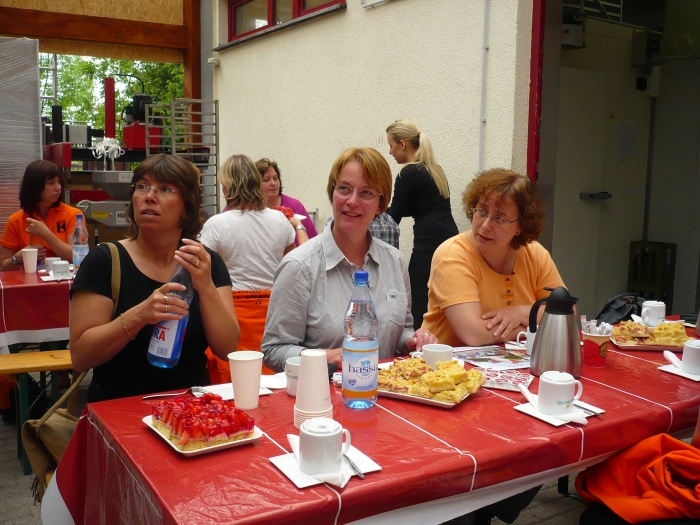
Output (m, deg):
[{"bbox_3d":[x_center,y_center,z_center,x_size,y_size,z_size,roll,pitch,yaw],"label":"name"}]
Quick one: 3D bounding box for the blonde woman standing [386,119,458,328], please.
[{"bbox_3d":[0.370,0.056,3.880,0.520,1.640,0.450,4,7,25],"label":"blonde woman standing"}]

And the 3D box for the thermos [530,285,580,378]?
[{"bbox_3d":[0.580,0.190,1.980,0.145,0.247,0.139,1,7,7],"label":"thermos"}]

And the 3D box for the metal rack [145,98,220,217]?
[{"bbox_3d":[-1.417,-0.402,6.079,0.420,1.900,0.640,-4,8,-30],"label":"metal rack"}]

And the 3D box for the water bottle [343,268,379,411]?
[{"bbox_3d":[0.029,0.184,1.684,0.086,0.326,0.086,1,7,0],"label":"water bottle"}]

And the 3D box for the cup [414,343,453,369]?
[{"bbox_3d":[0.227,0.277,1.945,0.110,0.084,0.082,2,7,7],"label":"cup"}]

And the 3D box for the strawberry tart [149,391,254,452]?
[{"bbox_3d":[-0.318,0.338,1.521,0.152,0.048,0.180,-4,9,-33],"label":"strawberry tart"}]

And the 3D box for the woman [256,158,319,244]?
[{"bbox_3d":[-0.461,0.076,4.355,0.540,1.400,0.600,-3,8,-23],"label":"woman"}]

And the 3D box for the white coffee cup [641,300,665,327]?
[{"bbox_3d":[1.162,0.198,2.720,0.110,0.084,0.082,-2,7,-26],"label":"white coffee cup"}]

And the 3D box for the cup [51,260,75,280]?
[{"bbox_3d":[-1.515,0.041,3.750,0.110,0.084,0.082,-1,7,-22],"label":"cup"}]

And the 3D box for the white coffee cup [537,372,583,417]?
[{"bbox_3d":[0.497,0.306,1.660,0.111,0.081,0.080,-2,8,-18],"label":"white coffee cup"}]

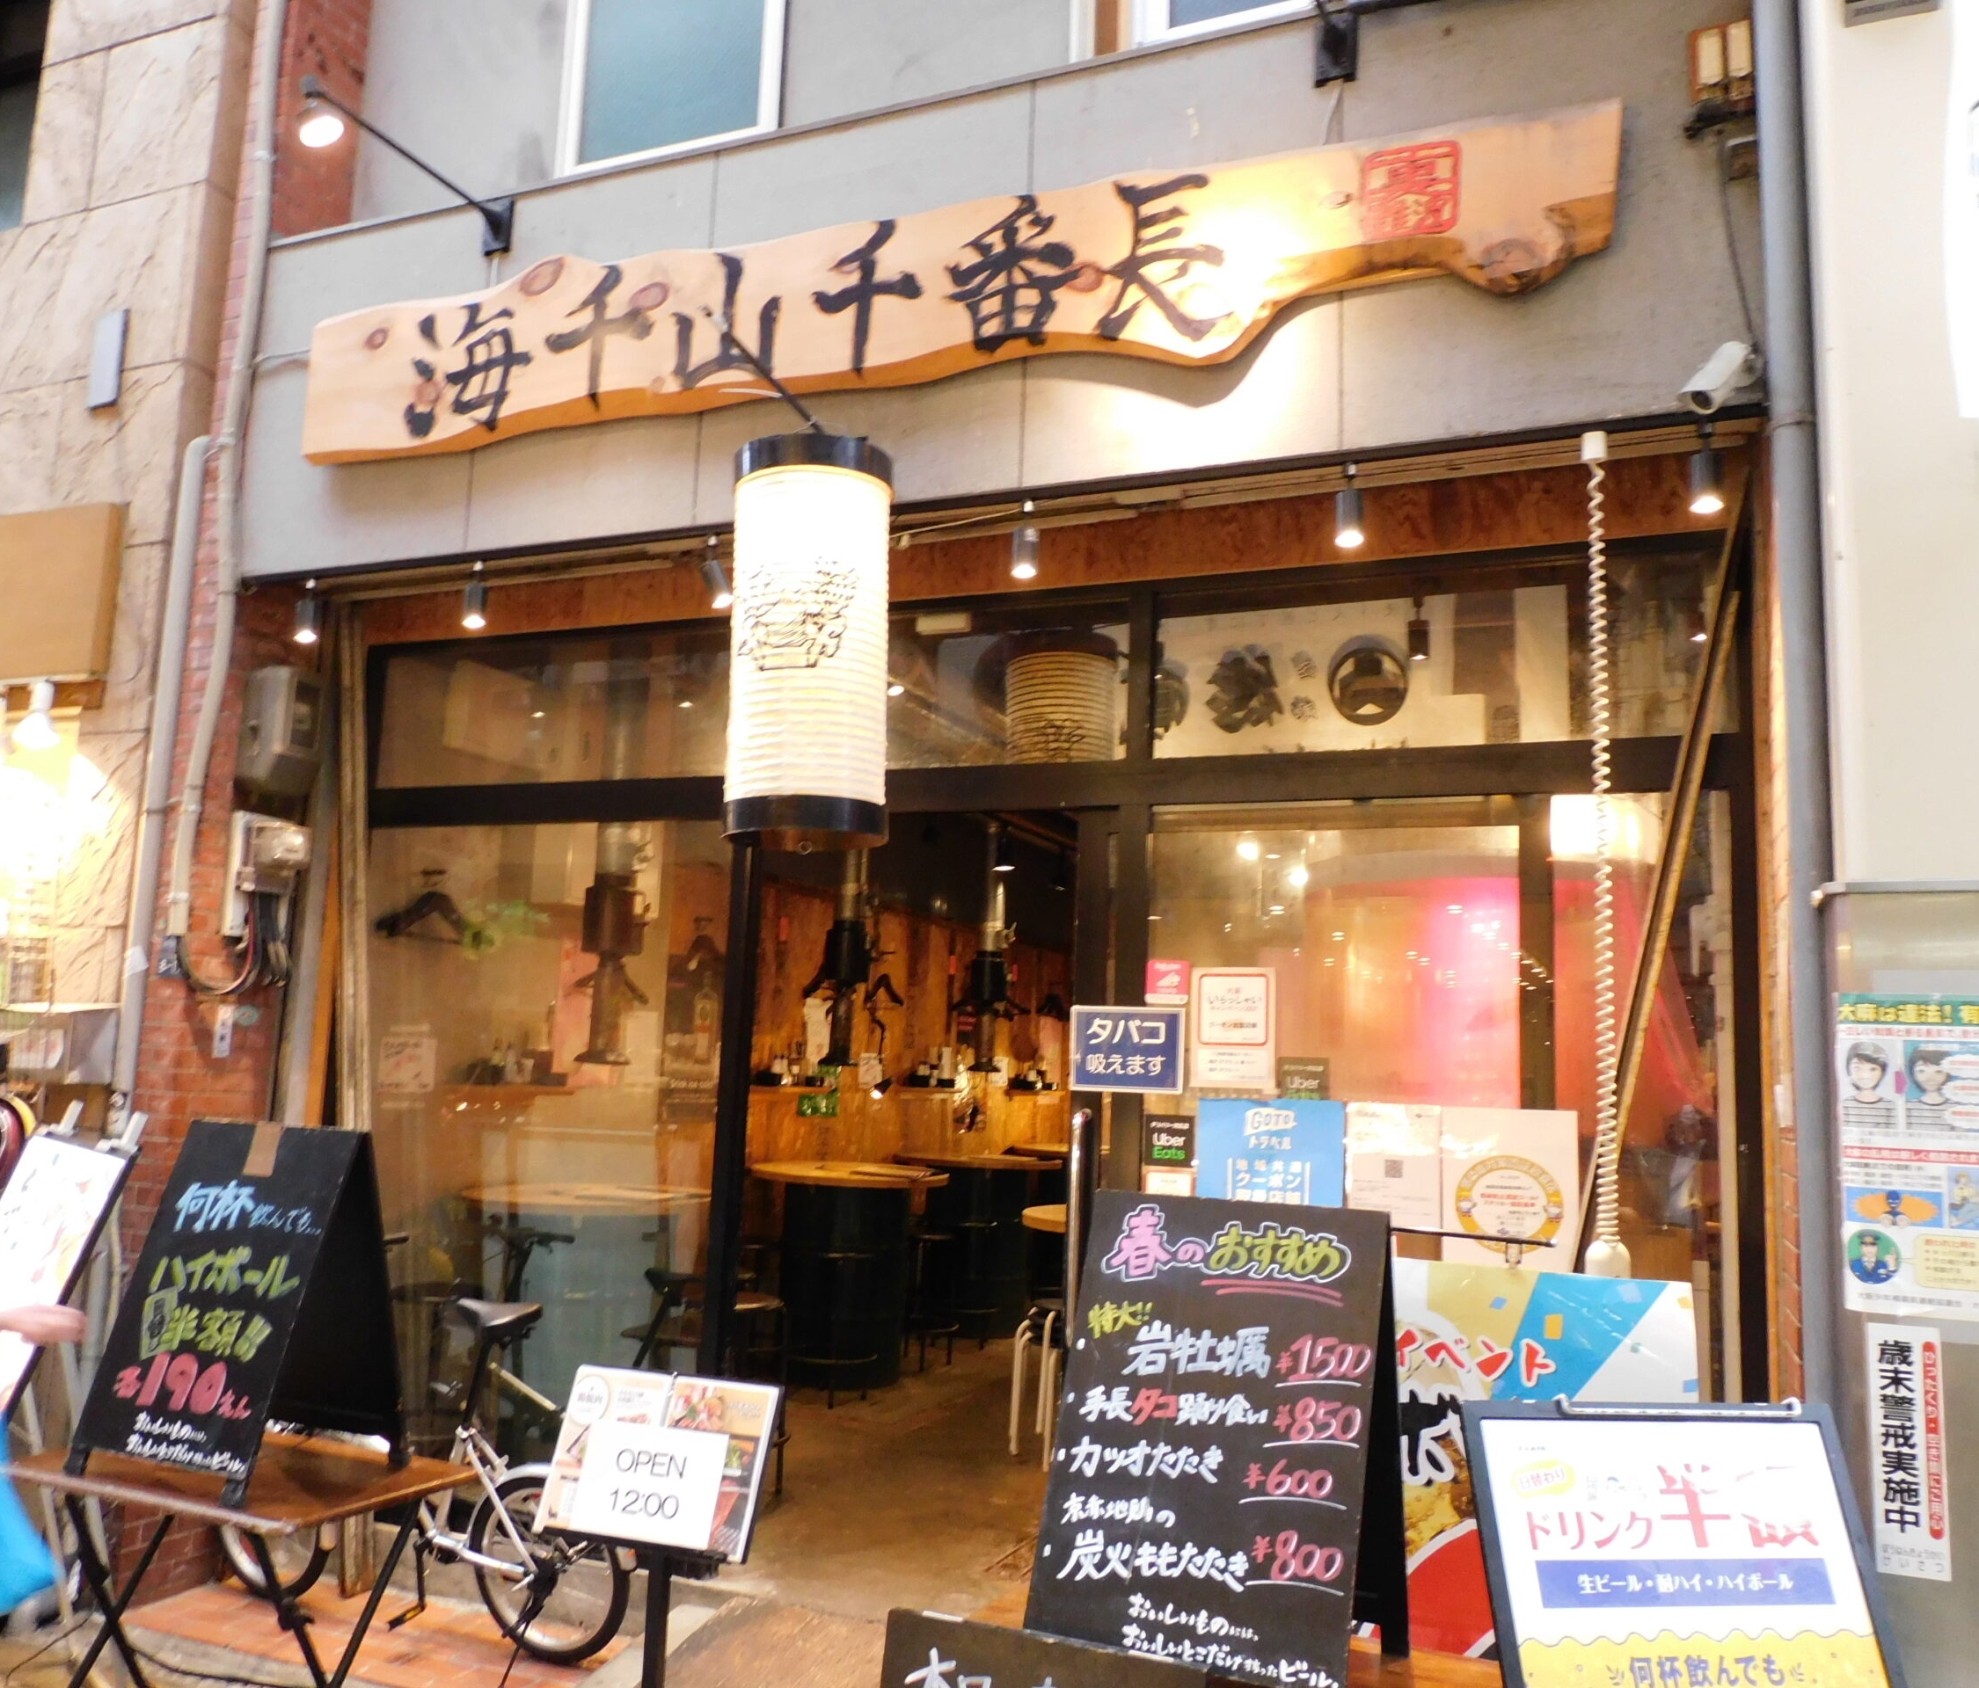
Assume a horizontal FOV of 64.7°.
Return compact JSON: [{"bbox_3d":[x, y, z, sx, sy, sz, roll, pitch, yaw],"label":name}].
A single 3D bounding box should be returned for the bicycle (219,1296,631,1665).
[{"bbox_3d":[-1.513,1.620,4.198,1.500,1.000,0.520,-1,-8,22],"label":"bicycle"}]

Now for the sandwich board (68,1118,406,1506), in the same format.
[{"bbox_3d":[-1.517,0.939,3.250,0.480,0.695,0.415,-1,-8,25],"label":"sandwich board"}]

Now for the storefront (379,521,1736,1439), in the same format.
[{"bbox_3d":[-0.175,0.639,4.203,4.070,2.650,0.150,-1,-8,22],"label":"storefront"}]

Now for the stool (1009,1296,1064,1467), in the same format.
[{"bbox_3d":[0.265,1.996,5.794,0.360,0.560,0.360,-1,-8,23],"label":"stool"}]

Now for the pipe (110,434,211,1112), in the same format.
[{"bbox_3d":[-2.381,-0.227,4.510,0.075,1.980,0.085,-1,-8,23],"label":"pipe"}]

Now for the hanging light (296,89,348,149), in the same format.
[{"bbox_3d":[-1.603,-1.735,3.755,0.115,0.115,0.115,-24,-2,-12],"label":"hanging light"}]

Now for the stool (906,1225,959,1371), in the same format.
[{"bbox_3d":[-0.269,2.127,7.333,0.315,0.580,0.315,2,-7,0],"label":"stool"}]

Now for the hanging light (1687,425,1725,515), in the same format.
[{"bbox_3d":[1.422,-0.739,3.095,0.063,0.170,0.063,-1,-8,23],"label":"hanging light"}]

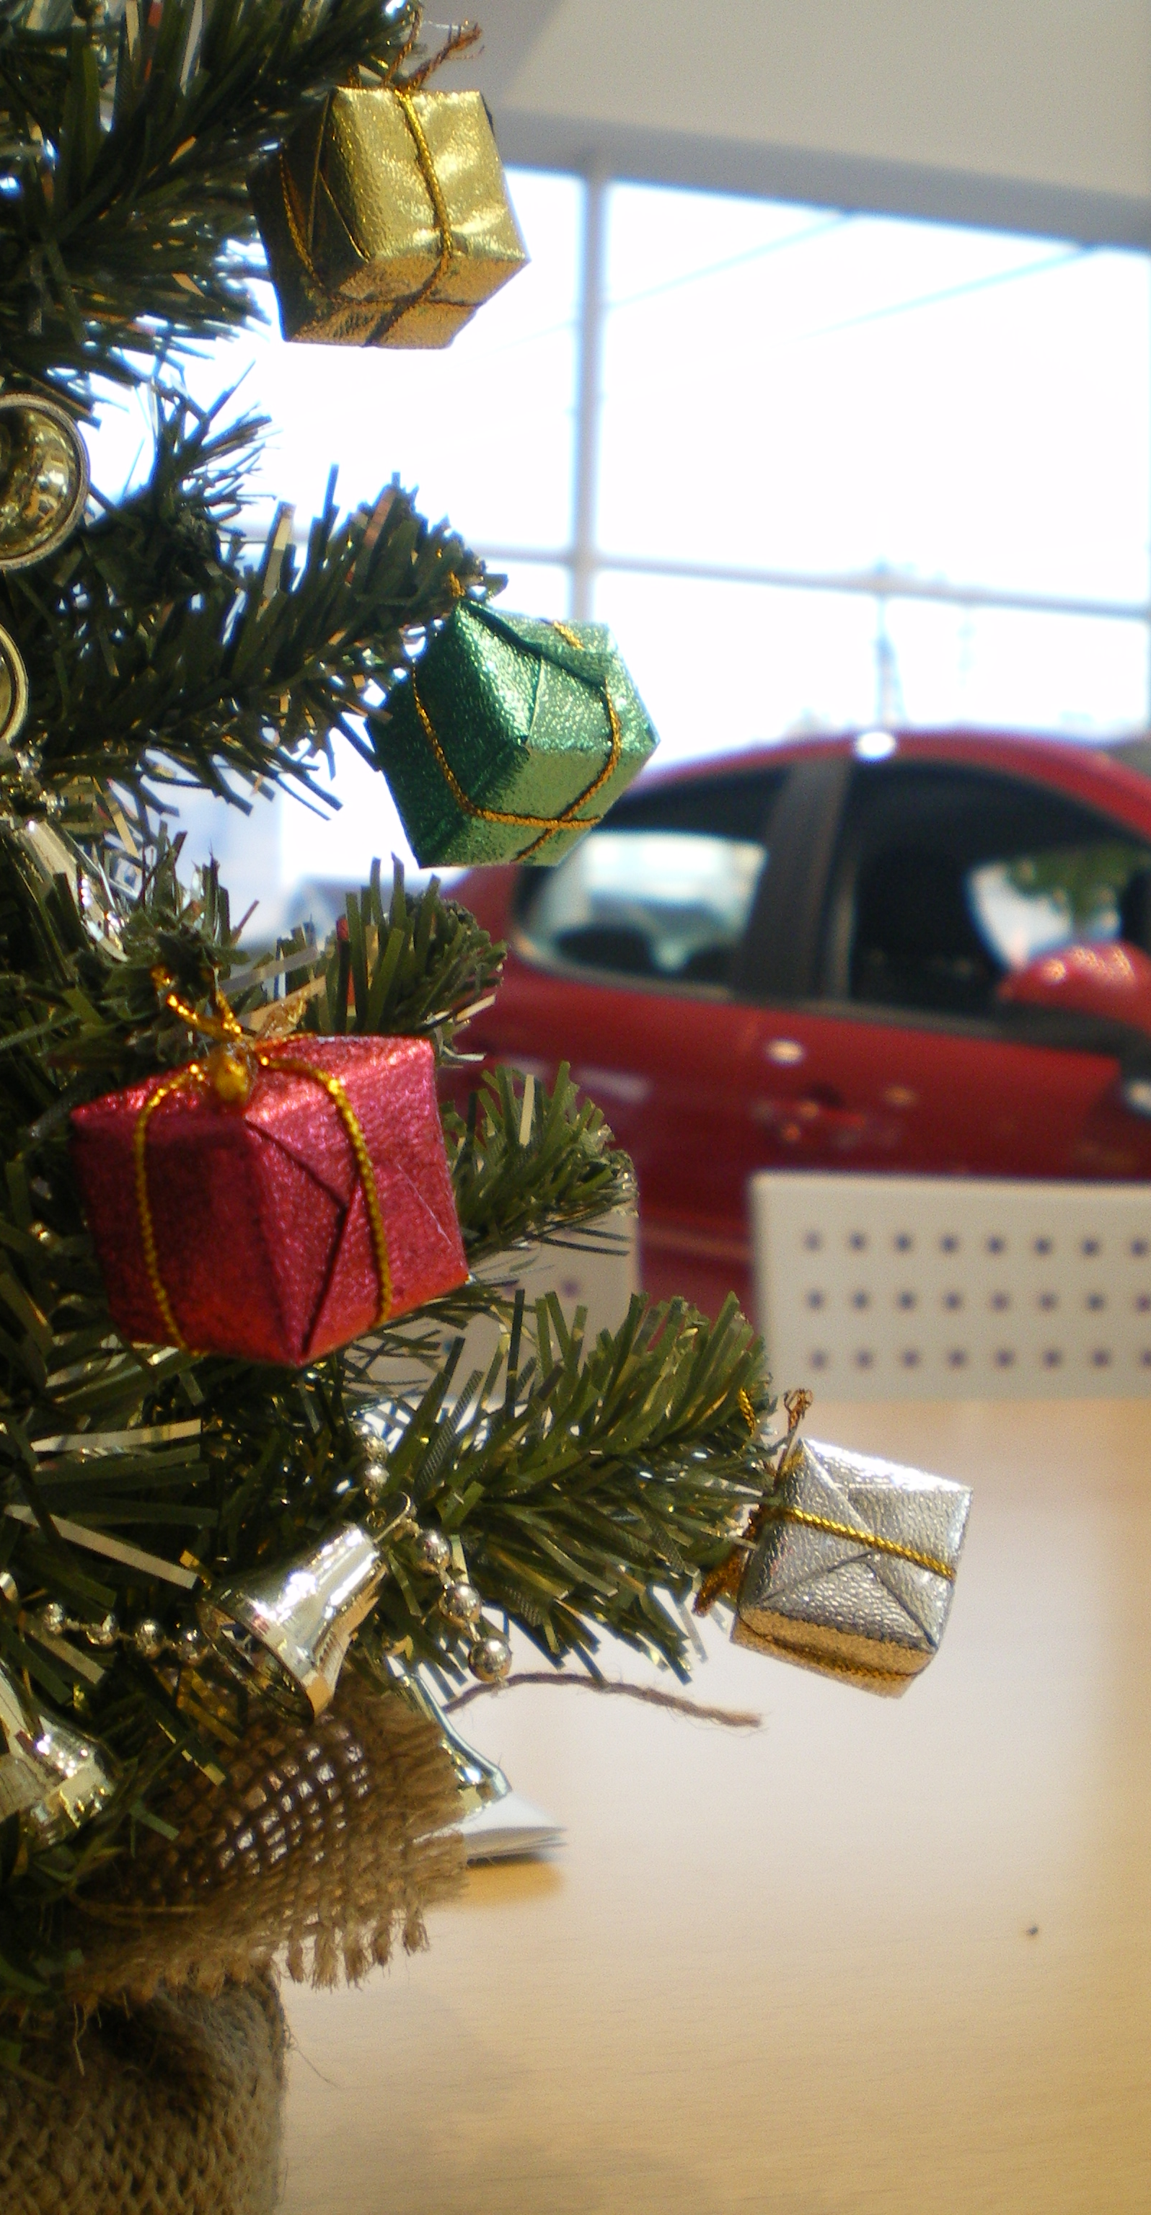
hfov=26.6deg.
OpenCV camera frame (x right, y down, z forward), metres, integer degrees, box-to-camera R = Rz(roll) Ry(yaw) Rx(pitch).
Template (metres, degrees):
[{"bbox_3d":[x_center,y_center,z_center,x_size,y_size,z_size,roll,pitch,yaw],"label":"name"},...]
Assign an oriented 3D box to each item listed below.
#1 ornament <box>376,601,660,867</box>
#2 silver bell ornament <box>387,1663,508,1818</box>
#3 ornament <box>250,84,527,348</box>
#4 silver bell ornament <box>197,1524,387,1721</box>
[{"bbox_3d":[-0.009,-0.051,0.338,0.026,0.024,0.027,-4,-28,-41],"label":"ornament"},{"bbox_3d":[-0.025,0.095,0.358,0.024,0.025,0.024,-25,-6,0],"label":"silver bell ornament"},{"bbox_3d":[-0.026,-0.125,0.343,0.026,0.025,0.025,-11,-4,-33],"label":"ornament"},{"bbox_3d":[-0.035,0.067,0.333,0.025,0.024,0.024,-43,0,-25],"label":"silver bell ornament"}]

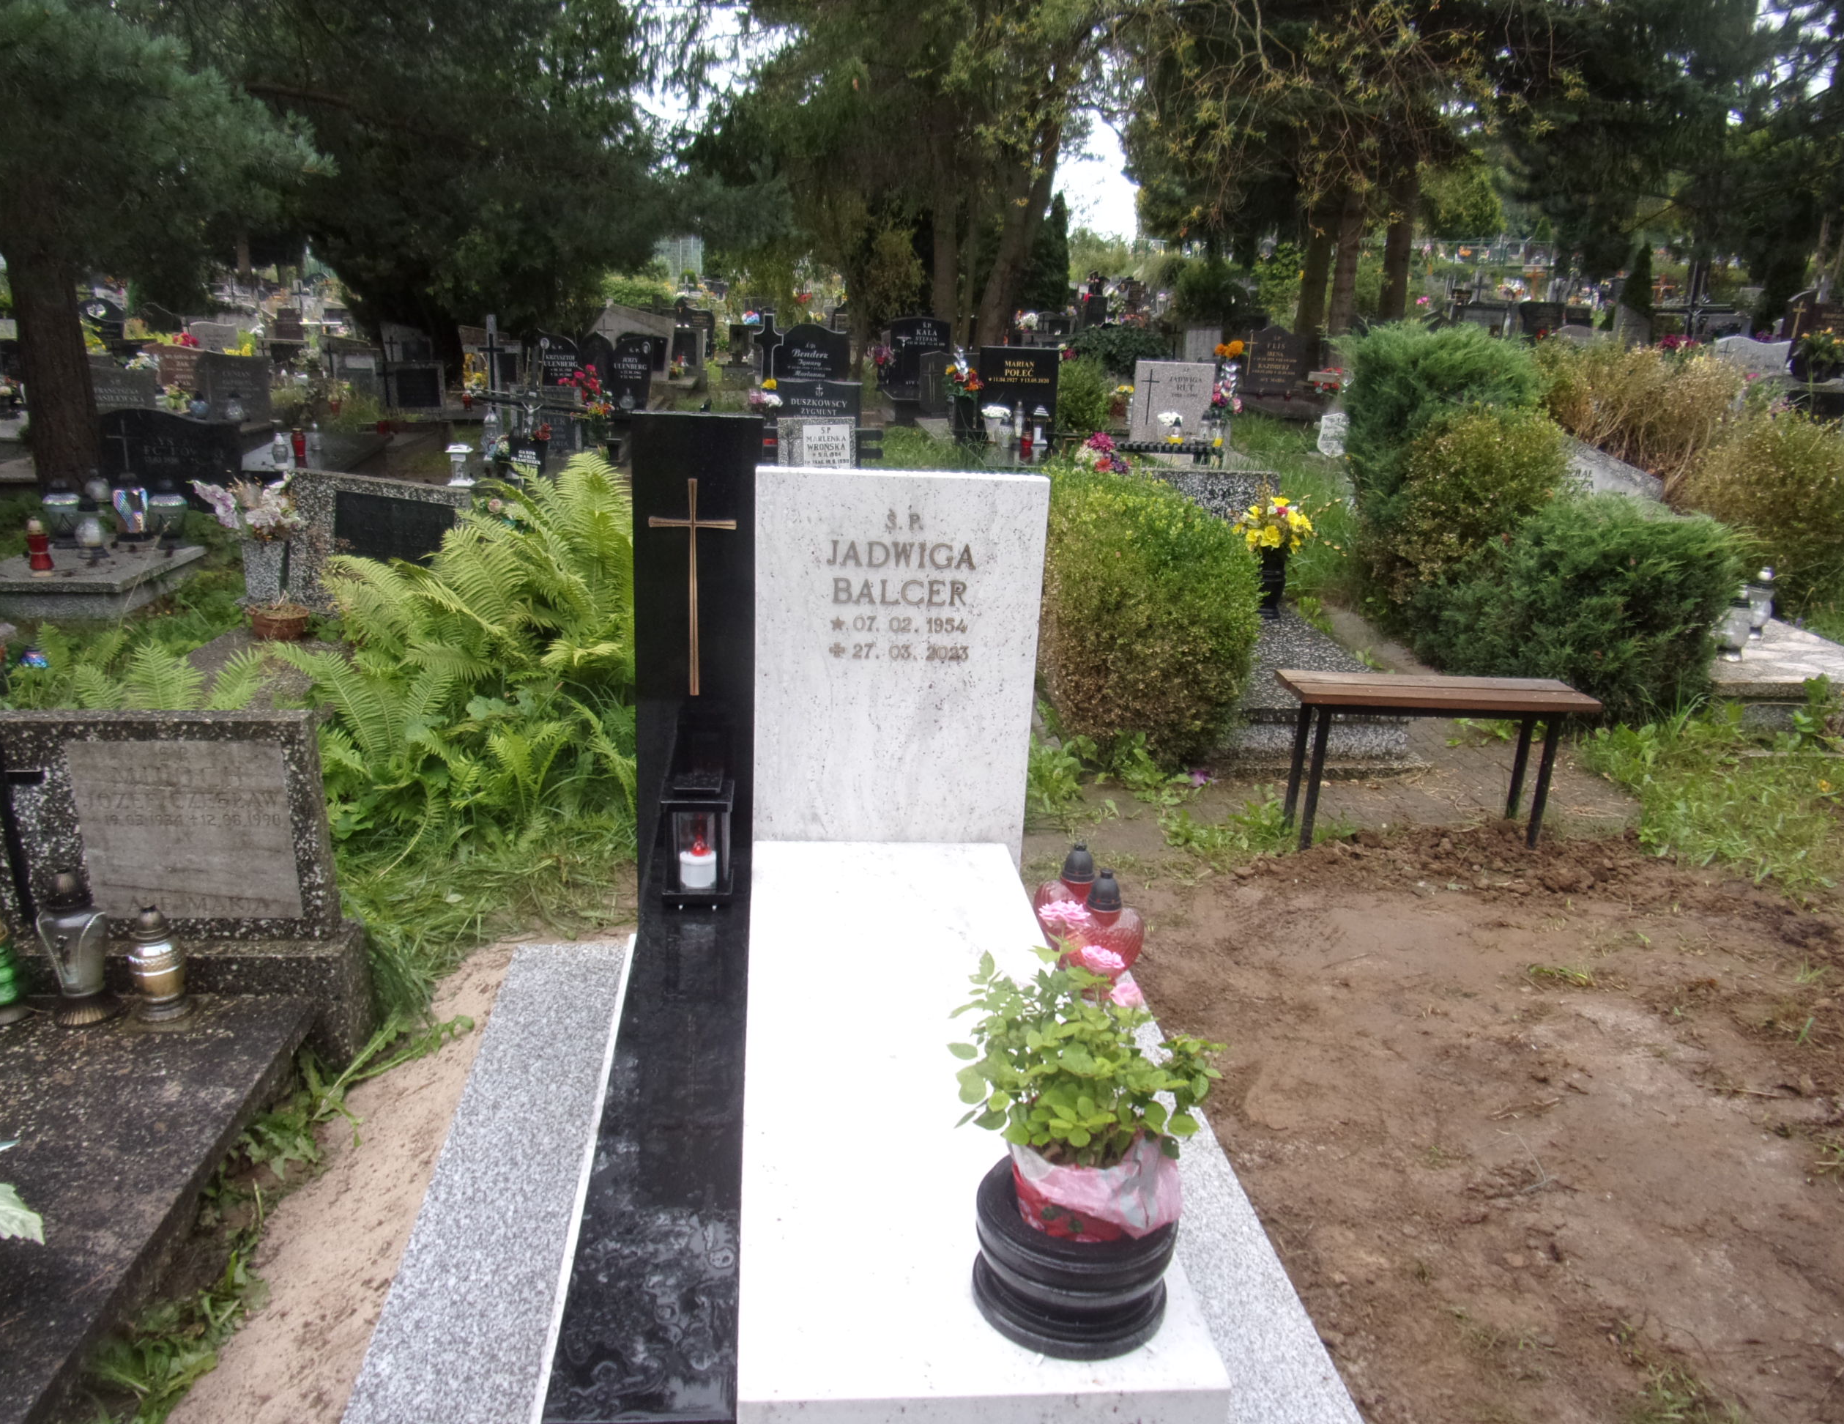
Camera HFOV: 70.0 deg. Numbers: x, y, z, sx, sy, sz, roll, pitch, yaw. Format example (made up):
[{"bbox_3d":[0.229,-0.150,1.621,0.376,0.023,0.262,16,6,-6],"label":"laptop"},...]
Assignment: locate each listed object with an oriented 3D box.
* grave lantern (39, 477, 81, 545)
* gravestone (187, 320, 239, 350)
[{"bbox_3d":[-3.986,-0.914,6.100,0.170,0.310,0.170,1,18,-5],"label":"grave lantern"},{"bbox_3d":[-8.331,-4.392,15.500,0.570,0.470,0.140,0,18,-9],"label":"gravestone"}]

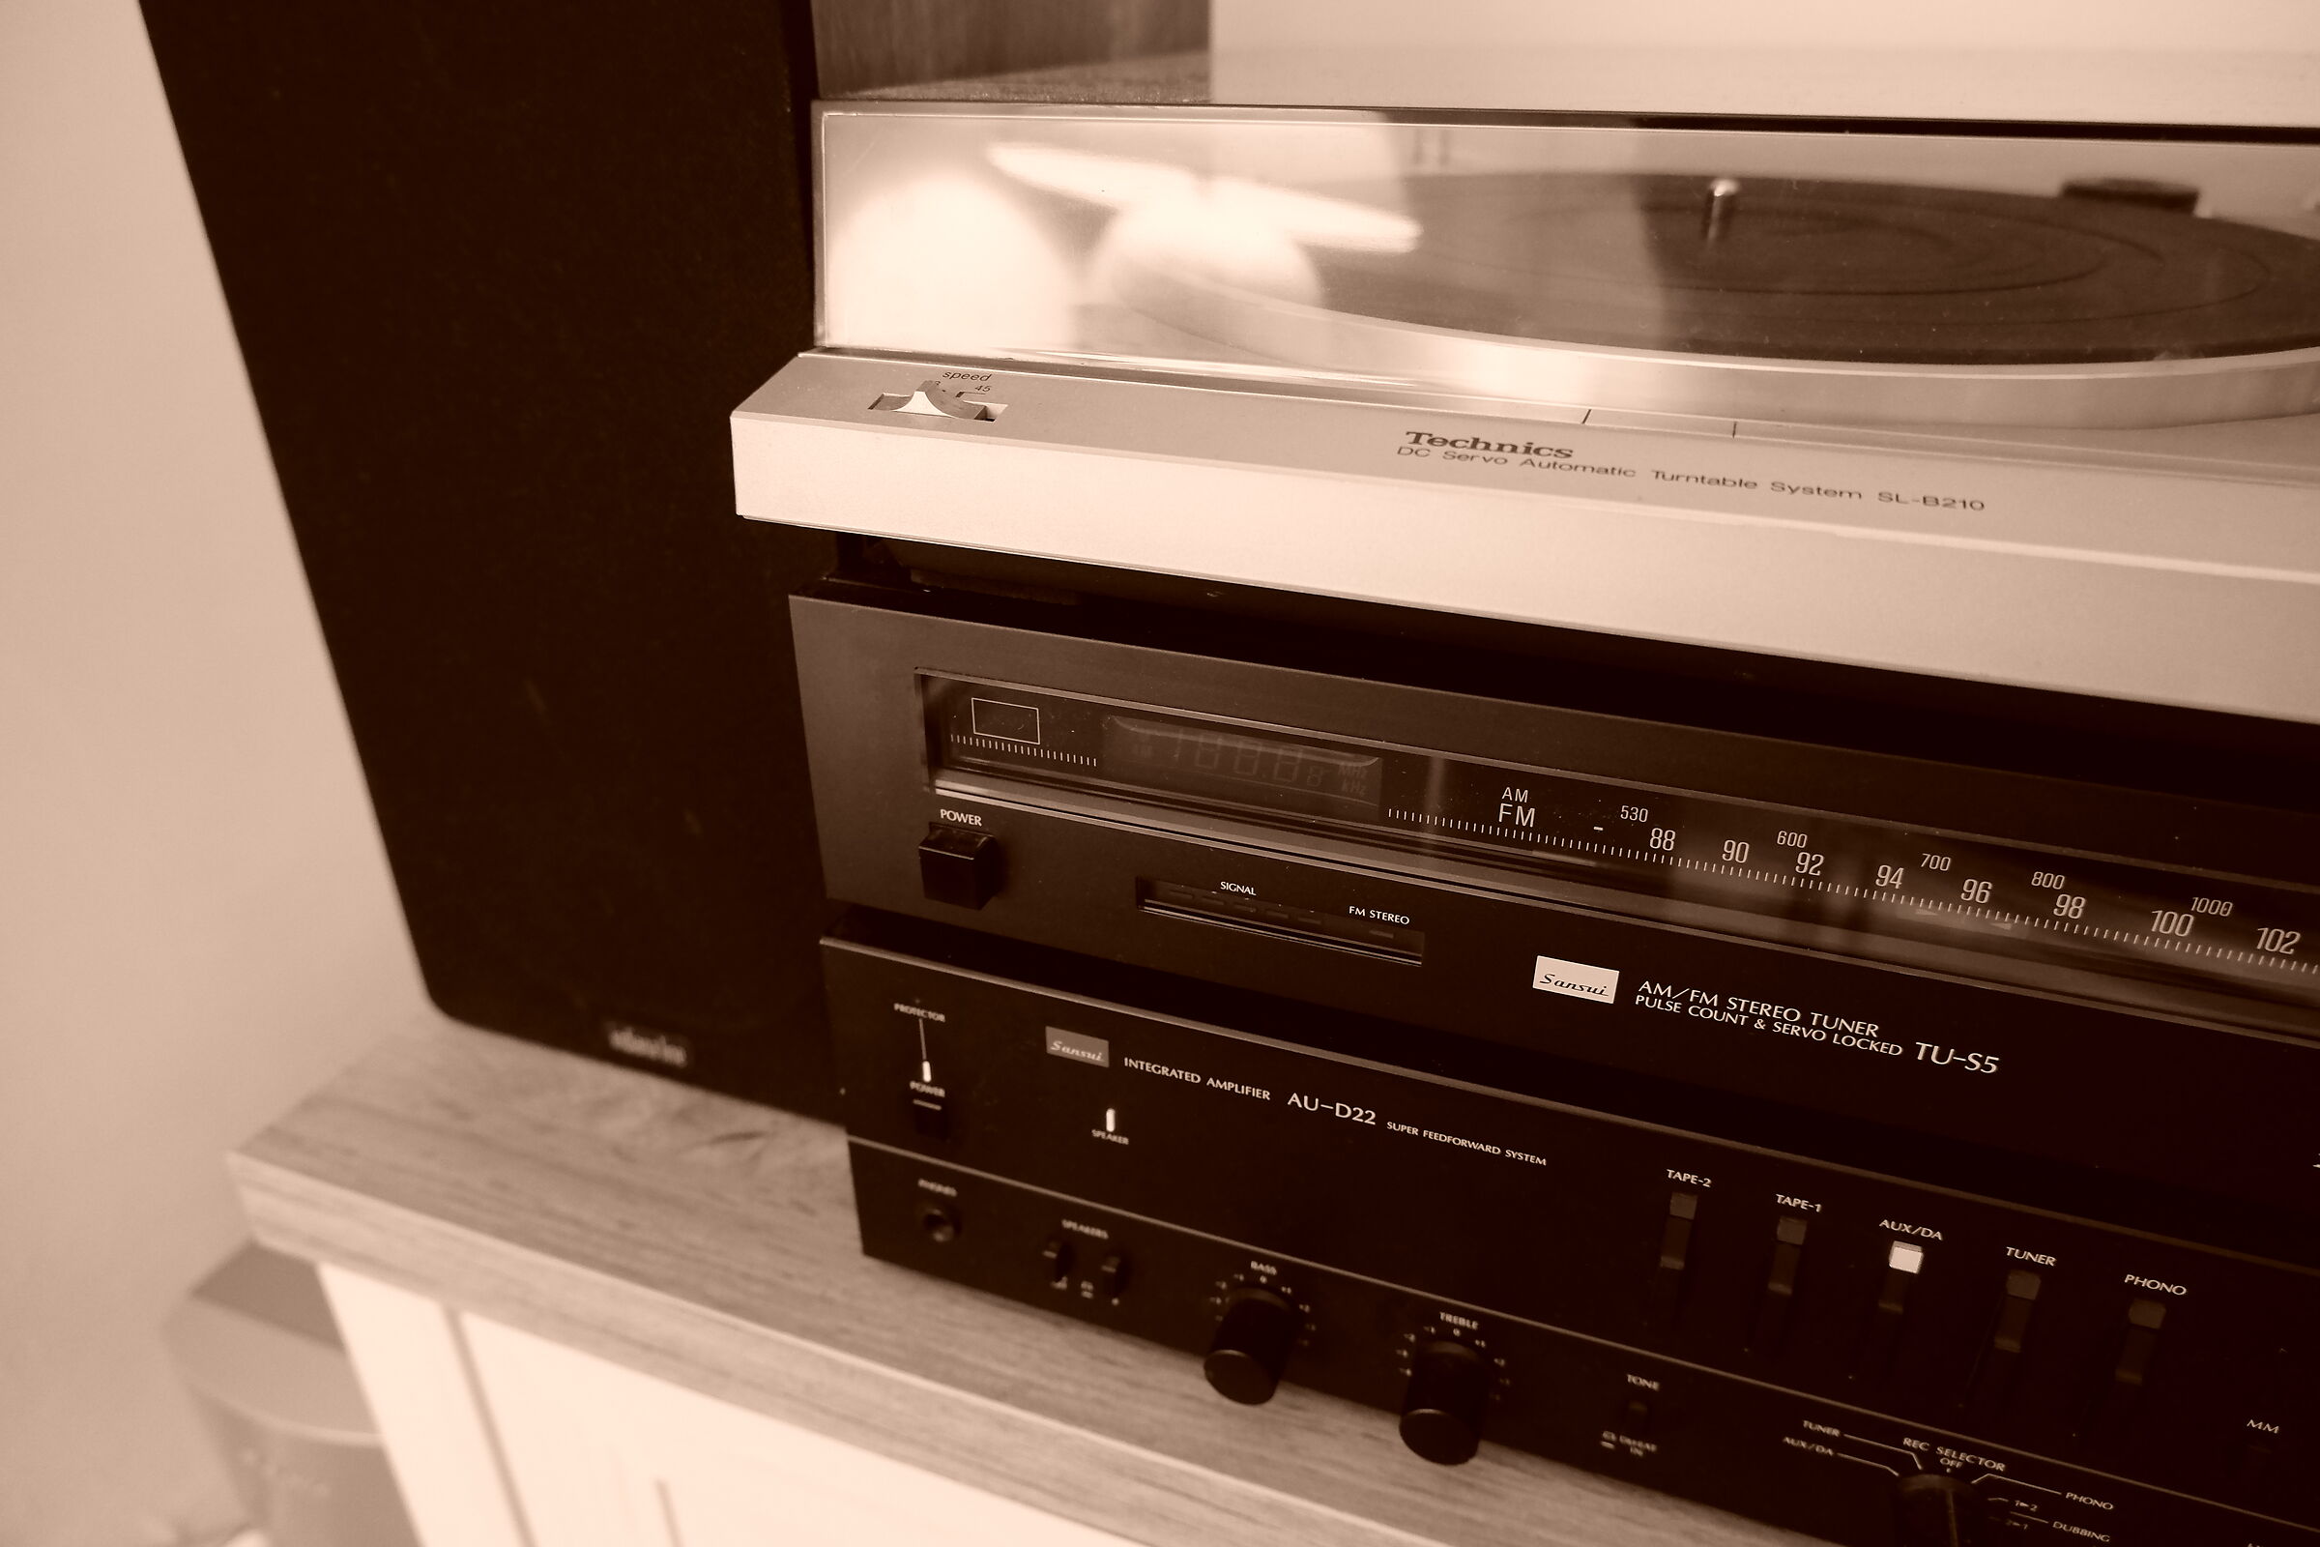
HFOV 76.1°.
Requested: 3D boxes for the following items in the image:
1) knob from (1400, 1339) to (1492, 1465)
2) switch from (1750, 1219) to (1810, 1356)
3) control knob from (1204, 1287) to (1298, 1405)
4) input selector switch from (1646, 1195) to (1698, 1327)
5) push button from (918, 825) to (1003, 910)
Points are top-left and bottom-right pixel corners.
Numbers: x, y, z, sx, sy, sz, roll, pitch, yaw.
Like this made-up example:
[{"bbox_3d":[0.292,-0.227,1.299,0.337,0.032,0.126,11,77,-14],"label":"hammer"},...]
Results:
[{"bbox_3d":[0.064,0.140,0.330,0.018,0.018,0.018,10,30,17],"label":"knob"},{"bbox_3d":[0.122,0.102,0.293,0.005,0.032,0.006,10,30,17],"label":"switch"},{"bbox_3d":[0.021,0.133,0.344,0.018,0.018,0.018,10,30,17],"label":"control knob"},{"bbox_3d":[0.103,0.099,0.299,0.005,0.032,0.006,10,30,17],"label":"input selector switch"},{"bbox_3d":[-0.043,0.020,0.316,0.014,0.013,0.009,10,30,17],"label":"push button"}]

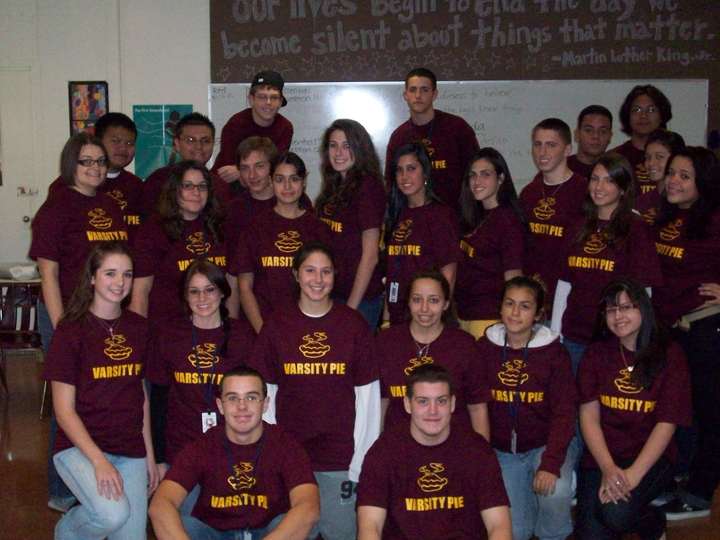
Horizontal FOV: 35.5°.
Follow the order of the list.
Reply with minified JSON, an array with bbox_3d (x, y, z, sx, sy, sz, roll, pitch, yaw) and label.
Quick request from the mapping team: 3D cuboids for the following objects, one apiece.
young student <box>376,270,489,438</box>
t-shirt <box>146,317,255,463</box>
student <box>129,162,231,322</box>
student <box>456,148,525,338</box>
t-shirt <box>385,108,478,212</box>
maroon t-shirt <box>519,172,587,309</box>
[{"bbox_3d":[0.289,0.553,4.464,0.480,1.090,0.580,1,5,15],"label":"young student"},{"bbox_3d":[-0.642,0.489,4.520,0.440,0.600,0.270,-1,5,-8],"label":"t-shirt"},{"bbox_3d":[-0.767,0.291,4.983,0.480,1.545,0.320,-2,5,-22],"label":"student"},{"bbox_3d":[0.575,0.261,4.964,0.300,1.587,0.420,-4,6,-35],"label":"student"},{"bbox_3d":[0.368,-0.462,5.708,0.510,0.700,0.280,2,8,18],"label":"t-shirt"},{"bbox_3d":[0.862,-0.098,5.009,0.480,0.680,0.280,6,10,40],"label":"maroon t-shirt"}]

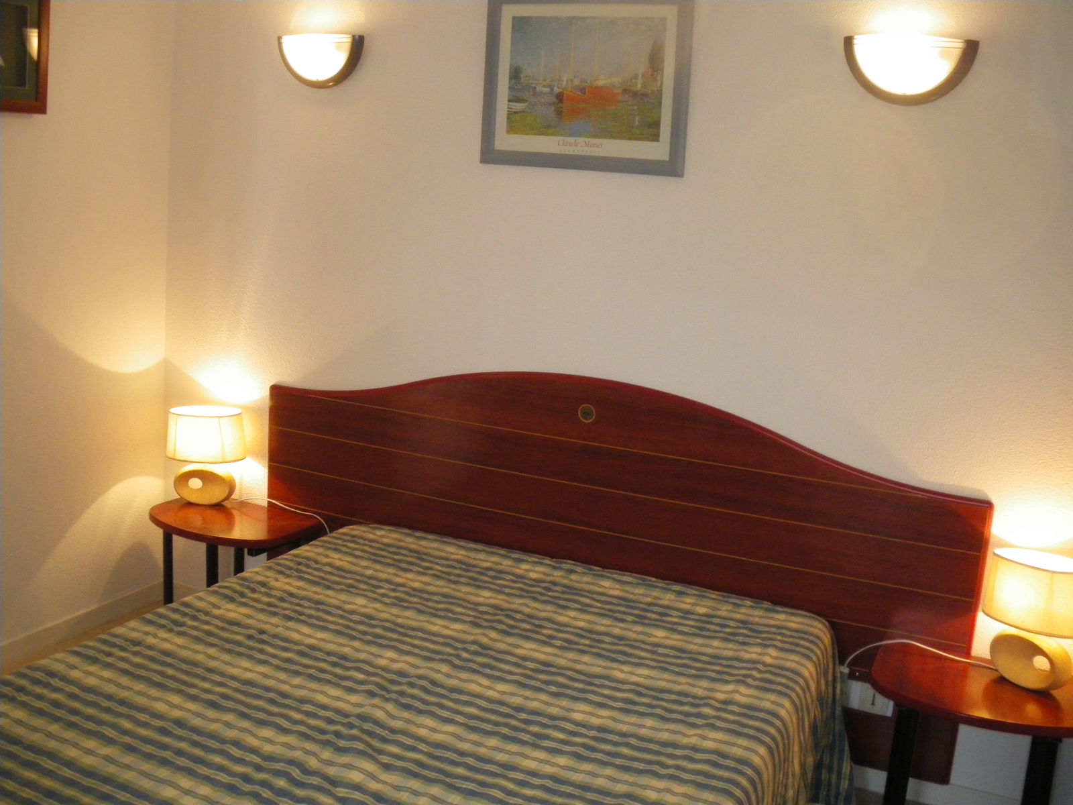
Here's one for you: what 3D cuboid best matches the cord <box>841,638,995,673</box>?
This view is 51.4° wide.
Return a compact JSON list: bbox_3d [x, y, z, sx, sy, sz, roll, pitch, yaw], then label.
[{"bbox_3d":[0.947,0.652,2.766,0.360,0.107,0.070,9,11,23],"label":"cord"}]

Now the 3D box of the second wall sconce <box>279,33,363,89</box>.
[{"bbox_3d":[-0.674,-1.022,3.317,0.310,0.157,0.105,9,11,23],"label":"second wall sconce"}]

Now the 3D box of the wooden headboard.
[{"bbox_3d":[0.116,0.381,3.190,2.145,0.905,0.040,9,11,23],"label":"wooden headboard"}]

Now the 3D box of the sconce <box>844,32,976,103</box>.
[{"bbox_3d":[0.871,-0.789,2.646,0.310,0.157,0.105,9,11,23],"label":"sconce"}]

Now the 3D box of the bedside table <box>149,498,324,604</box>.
[{"bbox_3d":[-0.982,0.574,3.511,0.500,0.440,0.345,9,11,23],"label":"bedside table"}]

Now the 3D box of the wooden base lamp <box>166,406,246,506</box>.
[{"bbox_3d":[-1.060,0.178,3.575,0.265,0.300,0.190,6,10,9],"label":"wooden base lamp"}]

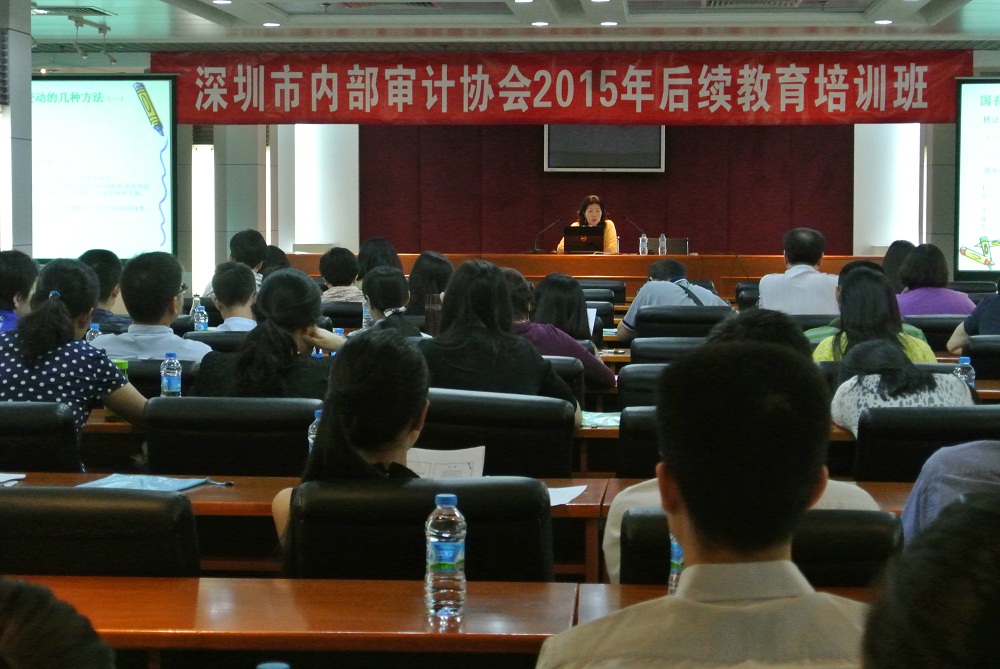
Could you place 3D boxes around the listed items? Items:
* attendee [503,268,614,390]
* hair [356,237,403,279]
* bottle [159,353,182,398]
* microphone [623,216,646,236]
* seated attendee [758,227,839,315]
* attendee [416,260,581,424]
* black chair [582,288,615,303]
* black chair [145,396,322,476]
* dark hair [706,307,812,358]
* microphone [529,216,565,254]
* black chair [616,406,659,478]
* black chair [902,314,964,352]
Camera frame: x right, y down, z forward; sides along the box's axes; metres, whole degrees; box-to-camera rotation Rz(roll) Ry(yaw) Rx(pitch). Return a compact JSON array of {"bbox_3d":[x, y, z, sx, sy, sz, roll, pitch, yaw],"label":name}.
[{"bbox_3d":[0.150,0.352,7.271,0.520,1.160,0.800,0,3,4],"label":"attendee"},{"bbox_3d":[-0.618,-0.371,11.600,0.230,0.280,0.230,0,4,6],"label":"hair"},{"bbox_3d":[-0.983,0.169,6.740,0.064,0.216,0.064,0,4,4],"label":"bottle"},{"bbox_3d":[1.173,-0.839,18.984,0.260,0.310,0.110,1,4,23],"label":"microphone"},{"bbox_3d":[1.377,0.157,10.329,0.480,1.290,0.740,0,4,4],"label":"seated attendee"},{"bbox_3d":[0.001,0.414,5.755,0.480,1.210,0.800,0,3,3],"label":"attendee"},{"bbox_3d":[0.388,0.188,12.253,0.530,0.890,0.580,0,3,3],"label":"black chair"},{"bbox_3d":[-0.615,0.580,5.664,0.520,0.890,0.580,0,3,3],"label":"black chair"},{"bbox_3d":[0.493,0.061,4.280,0.195,0.220,0.230,0,4,3],"label":"dark hair"},{"bbox_3d":[0.397,-0.826,18.800,0.280,0.310,0.140,-2,4,-33],"label":"microphone"},{"bbox_3d":[0.512,0.593,5.534,0.500,0.890,0.600,0,3,4],"label":"black chair"},{"bbox_3d":[1.894,0.355,10.129,0.530,0.920,0.580,0,4,4],"label":"black chair"}]

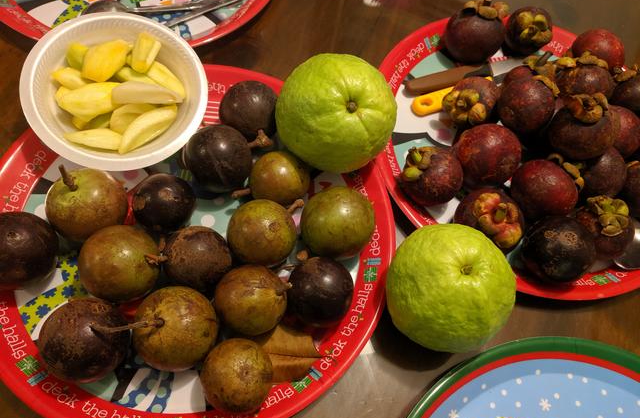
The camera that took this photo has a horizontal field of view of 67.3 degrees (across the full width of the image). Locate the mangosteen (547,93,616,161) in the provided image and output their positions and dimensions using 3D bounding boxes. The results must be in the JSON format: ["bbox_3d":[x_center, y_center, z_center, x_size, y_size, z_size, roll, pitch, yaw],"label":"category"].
[{"bbox_3d":[0.257,-0.081,0.472,0.063,0.058,0.063,3,63,-6],"label":"mangosteen"}]

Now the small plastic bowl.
[{"bbox_3d":[-0.181,-0.097,0.438,0.151,0.050,0.151,4,72,-13],"label":"small plastic bowl"}]

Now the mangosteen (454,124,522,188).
[{"bbox_3d":[0.157,-0.050,0.450,0.062,0.058,0.061,3,63,-6],"label":"mangosteen"}]

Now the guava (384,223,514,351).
[{"bbox_3d":[0.100,0.061,0.373,0.097,0.095,0.097,3,63,-6],"label":"guava"}]

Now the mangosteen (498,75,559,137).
[{"bbox_3d":[0.199,-0.100,0.461,0.052,0.052,0.052,-36,76,20],"label":"mangosteen"}]

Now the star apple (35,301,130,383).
[{"bbox_3d":[-0.168,0.094,0.345,0.059,0.057,0.059,0,63,-7],"label":"star apple"}]

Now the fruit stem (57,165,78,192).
[{"bbox_3d":[-0.187,-0.024,0.356,0.006,0.023,0.006,-6,43,0],"label":"fruit stem"}]

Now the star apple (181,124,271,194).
[{"bbox_3d":[-0.085,-0.045,0.417,0.067,0.058,0.058,-22,90,0],"label":"star apple"}]

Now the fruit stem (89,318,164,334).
[{"bbox_3d":[-0.130,0.080,0.324,0.049,0.006,0.009,-2,90,-4],"label":"fruit stem"}]

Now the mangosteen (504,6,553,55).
[{"bbox_3d":[0.234,-0.201,0.542,0.053,0.053,0.053,-6,86,12],"label":"mangosteen"}]

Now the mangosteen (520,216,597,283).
[{"bbox_3d":[0.207,0.035,0.415,0.058,0.055,0.058,0,63,-8],"label":"mangosteen"}]

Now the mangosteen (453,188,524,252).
[{"bbox_3d":[0.147,0.009,0.419,0.061,0.057,0.061,3,63,-6],"label":"mangosteen"}]

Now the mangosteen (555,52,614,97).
[{"bbox_3d":[0.278,-0.136,0.508,0.058,0.058,0.054,-6,102,0],"label":"mangosteen"}]

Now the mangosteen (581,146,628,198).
[{"bbox_3d":[0.272,-0.035,0.465,0.047,0.046,0.047,3,63,-6],"label":"mangosteen"}]

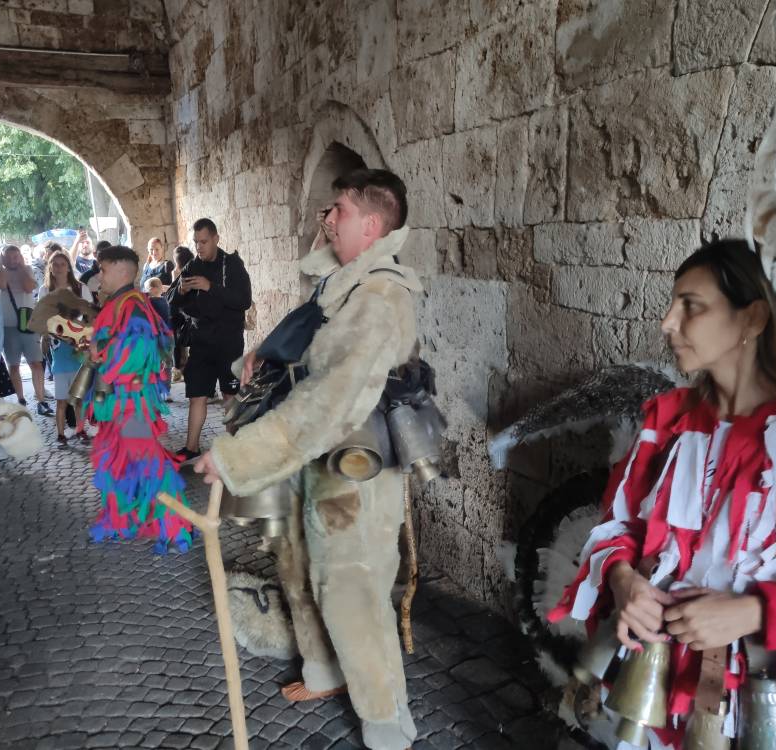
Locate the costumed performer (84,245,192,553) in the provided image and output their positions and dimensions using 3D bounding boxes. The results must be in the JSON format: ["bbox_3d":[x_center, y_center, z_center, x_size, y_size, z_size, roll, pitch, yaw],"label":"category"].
[{"bbox_3d":[-1.360,0.114,4.136,0.560,1.650,0.580,-2,10,-12],"label":"costumed performer"}]

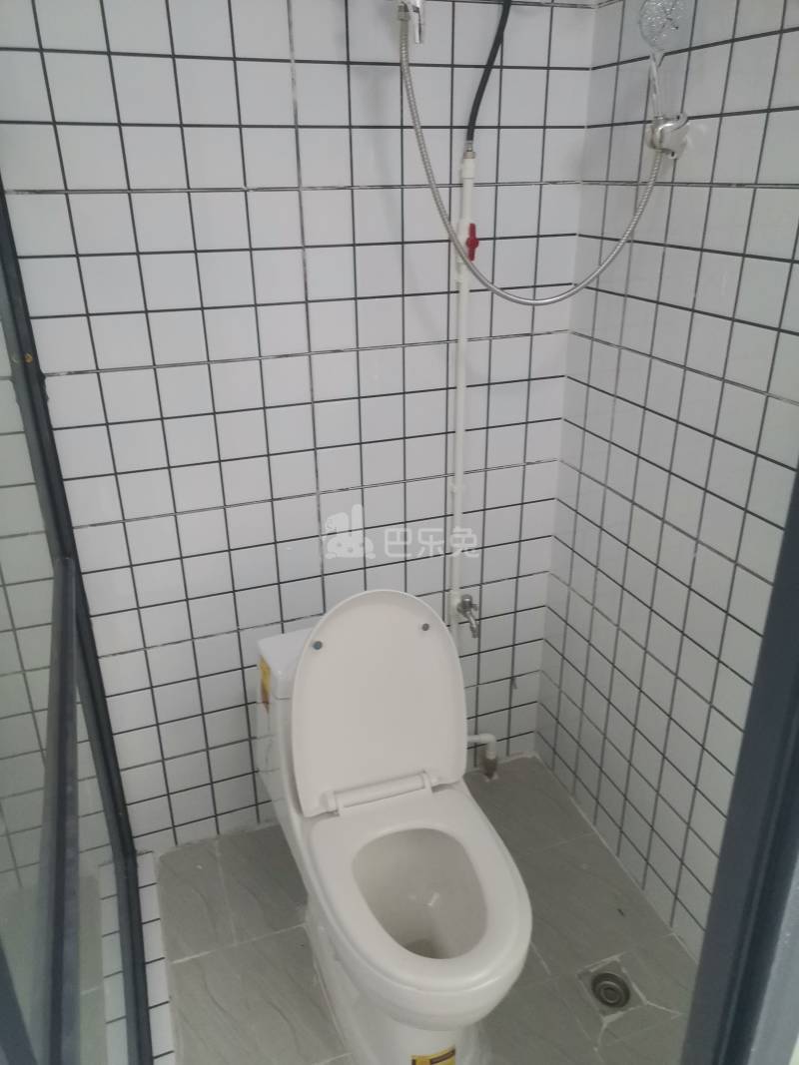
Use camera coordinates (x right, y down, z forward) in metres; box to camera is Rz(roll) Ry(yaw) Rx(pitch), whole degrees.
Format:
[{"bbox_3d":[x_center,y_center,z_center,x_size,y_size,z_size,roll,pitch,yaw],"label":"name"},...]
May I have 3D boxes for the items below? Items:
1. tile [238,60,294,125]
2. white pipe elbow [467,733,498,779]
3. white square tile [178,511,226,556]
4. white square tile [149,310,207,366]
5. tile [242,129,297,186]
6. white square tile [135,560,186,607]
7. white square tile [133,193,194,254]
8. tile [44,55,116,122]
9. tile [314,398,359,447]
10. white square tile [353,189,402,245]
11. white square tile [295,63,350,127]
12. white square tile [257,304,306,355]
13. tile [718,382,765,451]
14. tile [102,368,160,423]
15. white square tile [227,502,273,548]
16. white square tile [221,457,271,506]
[{"bbox_3d":[-0.231,-0.759,1.387,0.097,0.097,0.010,-9,26,-18],"label":"tile"},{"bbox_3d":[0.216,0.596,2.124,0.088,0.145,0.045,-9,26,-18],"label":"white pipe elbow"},{"bbox_3d":[-0.410,-0.002,1.667,0.097,0.097,0.010,-9,26,-18],"label":"white square tile"},{"bbox_3d":[-0.414,-0.365,1.494,0.098,0.098,0.010,-9,26,-18],"label":"white square tile"},{"bbox_3d":[-0.230,-0.668,1.431,0.098,0.098,0.010,-9,26,-18],"label":"tile"},{"bbox_3d":[-0.501,0.106,1.670,0.096,0.096,0.010,-9,26,-18],"label":"white square tile"},{"bbox_3d":[-0.416,-0.547,1.410,0.096,0.096,0.010,-9,26,-18],"label":"white square tile"},{"bbox_3d":[-0.512,-0.716,1.291,0.097,0.097,0.010,-9,26,-18],"label":"tile"},{"bbox_3d":[-0.130,-0.228,1.672,0.097,0.097,0.010,-9,26,-18],"label":"tile"},{"bbox_3d":[-0.040,-0.608,1.536,0.096,0.096,0.010,-9,26,-18],"label":"white square tile"},{"bbox_3d":[-0.138,-0.780,1.427,0.097,0.097,0.010,-9,26,-18],"label":"white square tile"},{"bbox_3d":[-0.226,-0.394,1.556,0.097,0.097,0.010,-9,26,-18],"label":"white square tile"},{"bbox_3d":[0.571,-0.192,1.330,0.010,0.098,0.098,-9,26,-18],"label":"tile"},{"bbox_3d":[-0.507,-0.259,1.511,0.097,0.097,0.010,-9,26,-18],"label":"tile"},{"bbox_3d":[-0.317,-0.017,1.695,0.096,0.096,0.010,-9,26,-18],"label":"white square tile"},{"bbox_3d":[-0.318,-0.108,1.658,0.097,0.097,0.010,-9,26,-18],"label":"white square tile"}]

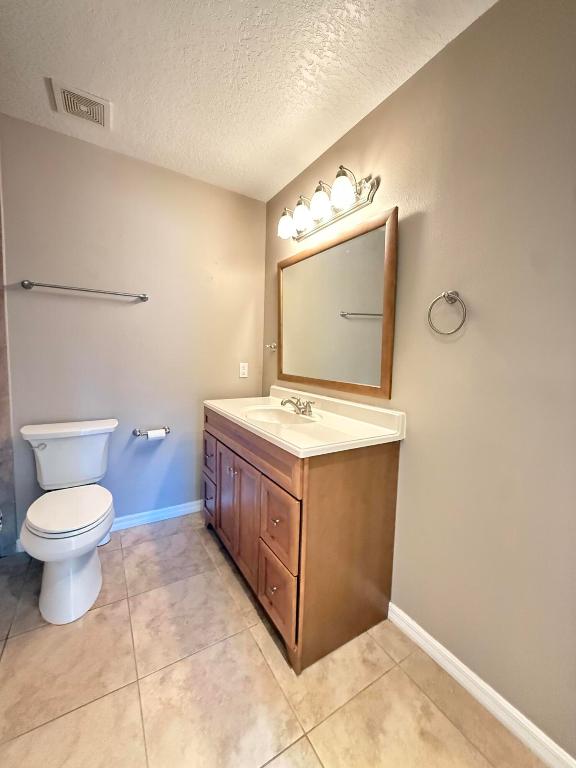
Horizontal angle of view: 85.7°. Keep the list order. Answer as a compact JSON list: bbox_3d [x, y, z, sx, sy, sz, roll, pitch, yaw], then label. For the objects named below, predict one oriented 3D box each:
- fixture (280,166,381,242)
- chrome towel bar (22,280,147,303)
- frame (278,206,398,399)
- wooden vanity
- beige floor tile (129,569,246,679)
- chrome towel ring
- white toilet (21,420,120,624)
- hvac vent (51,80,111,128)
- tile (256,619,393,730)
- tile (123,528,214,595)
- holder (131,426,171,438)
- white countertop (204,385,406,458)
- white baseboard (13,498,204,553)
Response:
[{"bbox_3d":[0.161,-0.993,1.771,0.205,0.200,0.770,-1,6,-31],"label":"fixture"},{"bbox_3d":[-1.213,-0.561,1.904,0.650,0.055,0.077,-1,6,-31],"label":"chrome towel bar"},{"bbox_3d":[0.214,-0.406,1.868,0.030,0.858,1.063,-1,6,-31],"label":"frame"},{"bbox_3d":[-0.045,0.635,1.821,0.528,0.857,1.218,-1,5,-31],"label":"wooden vanity"},{"bbox_3d":[-0.482,1.087,1.464,0.449,0.016,0.451,-1,5,-31],"label":"beige floor tile"},{"bbox_3d":[0.616,-0.271,1.197,0.070,0.164,0.152,-1,5,-31],"label":"chrome towel ring"},{"bbox_3d":[-1.160,0.668,1.674,0.460,0.785,0.710,-1,6,-31],"label":"white toilet"},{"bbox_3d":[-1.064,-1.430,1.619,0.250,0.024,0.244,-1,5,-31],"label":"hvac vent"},{"bbox_3d":[0.135,1.117,1.314,0.452,0.016,0.451,-1,5,-31],"label":"tile"},{"bbox_3d":[-0.730,1.065,1.884,0.459,0.010,0.459,-1,6,-31],"label":"tile"},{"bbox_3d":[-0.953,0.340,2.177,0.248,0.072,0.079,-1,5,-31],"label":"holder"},{"bbox_3d":[-0.031,0.143,1.779,0.556,0.132,1.227,-1,6,-31],"label":"white countertop"},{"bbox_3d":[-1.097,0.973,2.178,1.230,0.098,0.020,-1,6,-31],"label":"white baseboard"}]

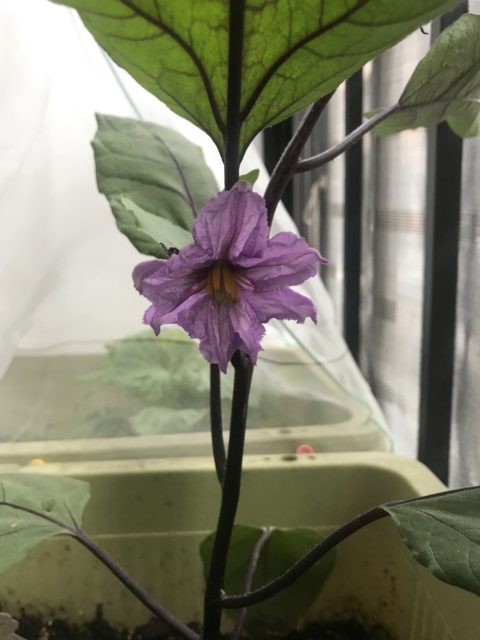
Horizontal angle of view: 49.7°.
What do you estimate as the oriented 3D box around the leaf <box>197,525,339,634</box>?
[{"bbox_3d":[0.012,0.114,0.228,0.060,0.047,0.030,-1,9,0],"label":"leaf"}]

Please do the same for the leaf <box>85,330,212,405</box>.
[{"bbox_3d":[-0.068,0.035,0.385,0.096,0.055,0.060,-1,9,0],"label":"leaf"}]

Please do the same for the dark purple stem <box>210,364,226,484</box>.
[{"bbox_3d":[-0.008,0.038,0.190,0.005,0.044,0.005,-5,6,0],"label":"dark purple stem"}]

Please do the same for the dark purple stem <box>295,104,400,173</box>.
[{"bbox_3d":[0.041,-0.068,0.195,0.045,0.008,0.008,-31,0,-3],"label":"dark purple stem"}]

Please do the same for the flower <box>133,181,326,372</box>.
[{"bbox_3d":[-0.003,-0.013,0.160,0.059,0.058,0.032,1,16,2],"label":"flower"}]

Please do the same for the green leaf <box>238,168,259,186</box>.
[{"bbox_3d":[0.003,-0.050,0.183,0.008,0.007,0.005,-1,9,0],"label":"green leaf"}]

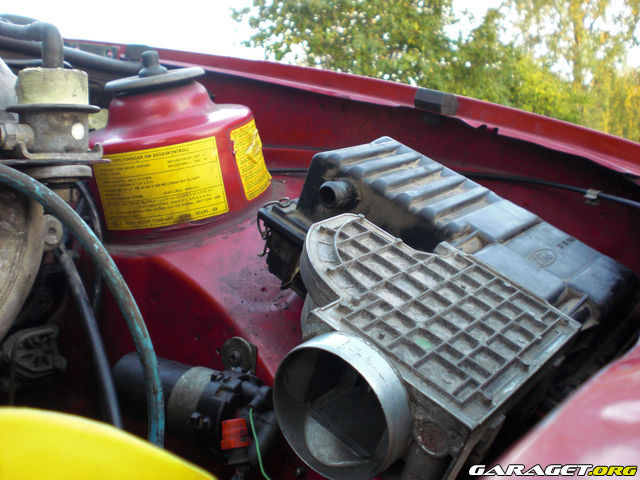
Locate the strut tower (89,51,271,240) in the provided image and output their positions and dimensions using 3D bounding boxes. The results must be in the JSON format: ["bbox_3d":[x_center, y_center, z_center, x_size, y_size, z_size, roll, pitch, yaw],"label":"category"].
[{"bbox_3d":[-0.157,-0.107,0.770,0.190,0.175,0.190,6,23,37],"label":"strut tower"}]

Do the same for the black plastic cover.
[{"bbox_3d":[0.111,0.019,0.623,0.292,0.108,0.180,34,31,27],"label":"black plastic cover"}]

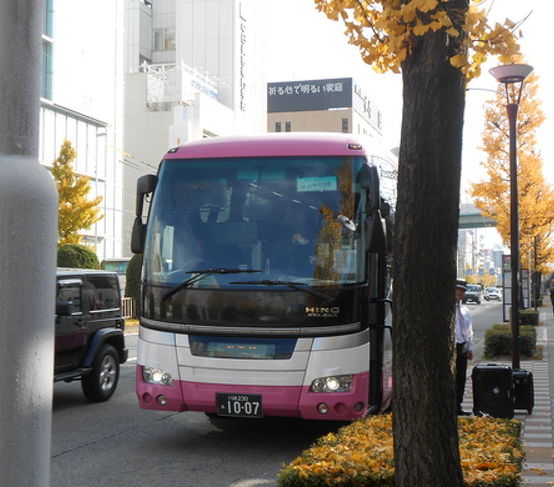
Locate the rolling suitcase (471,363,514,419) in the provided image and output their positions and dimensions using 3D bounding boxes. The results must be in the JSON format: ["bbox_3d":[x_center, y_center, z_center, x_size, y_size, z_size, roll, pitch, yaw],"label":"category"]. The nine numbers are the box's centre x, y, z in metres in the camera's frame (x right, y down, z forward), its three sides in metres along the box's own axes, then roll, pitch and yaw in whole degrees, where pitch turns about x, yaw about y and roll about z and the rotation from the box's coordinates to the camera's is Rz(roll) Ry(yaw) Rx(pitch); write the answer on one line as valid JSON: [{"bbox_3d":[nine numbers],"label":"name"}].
[{"bbox_3d":[2.648,1.810,11.288,0.485,0.660,0.270,-1,-3,16],"label":"rolling suitcase"}]

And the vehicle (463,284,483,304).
[{"bbox_3d":[18.127,4.707,85.373,1.700,1.780,4.200,-1,-3,15],"label":"vehicle"}]

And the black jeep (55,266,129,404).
[{"bbox_3d":[-3.565,1.274,12.107,1.890,1.840,4.170,-1,-3,16],"label":"black jeep"}]

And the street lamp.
[{"bbox_3d":[3.947,-0.307,15.330,0.730,5.260,0.730,-1,-3,16],"label":"street lamp"}]

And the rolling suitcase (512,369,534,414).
[{"bbox_3d":[3.038,1.873,11.676,0.380,0.570,0.260,0,-3,-7],"label":"rolling suitcase"}]

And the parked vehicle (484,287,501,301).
[{"bbox_3d":[24.621,5.736,104.846,1.700,1.490,4.300,0,-3,8],"label":"parked vehicle"}]

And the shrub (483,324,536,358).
[{"bbox_3d":[5.957,2.426,23.162,1.120,0.520,5.200,-1,-3,16],"label":"shrub"}]

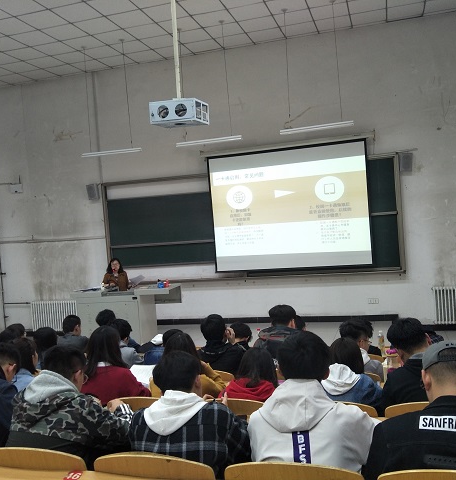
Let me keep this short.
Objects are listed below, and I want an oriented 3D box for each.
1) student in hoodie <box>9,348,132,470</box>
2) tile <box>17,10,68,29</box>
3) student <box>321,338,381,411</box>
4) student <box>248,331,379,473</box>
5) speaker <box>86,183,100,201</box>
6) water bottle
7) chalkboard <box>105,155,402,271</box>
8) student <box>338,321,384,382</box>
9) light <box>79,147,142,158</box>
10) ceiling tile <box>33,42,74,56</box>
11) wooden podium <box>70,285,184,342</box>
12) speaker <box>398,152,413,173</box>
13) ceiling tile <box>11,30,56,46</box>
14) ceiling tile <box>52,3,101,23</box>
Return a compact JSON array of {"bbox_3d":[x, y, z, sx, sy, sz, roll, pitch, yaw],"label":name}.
[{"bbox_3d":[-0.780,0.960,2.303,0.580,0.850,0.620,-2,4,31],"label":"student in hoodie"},{"bbox_3d":[-2.894,-3.454,6.985,0.600,0.030,0.560,-3,3,16],"label":"tile"},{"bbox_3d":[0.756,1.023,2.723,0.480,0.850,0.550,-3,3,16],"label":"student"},{"bbox_3d":[0.402,0.934,1.895,0.510,1.200,0.700,-3,4,16],"label":"student"},{"bbox_3d":[-2.966,-1.045,9.761,0.240,0.350,0.220,-4,4,6],"label":"speaker"},{"bbox_3d":[1.456,0.980,4.200,0.065,0.235,0.065,-3,4,16],"label":"water bottle"},{"bbox_3d":[0.224,-0.386,8.793,5.900,2.050,0.130,-3,3,16],"label":"chalkboard"},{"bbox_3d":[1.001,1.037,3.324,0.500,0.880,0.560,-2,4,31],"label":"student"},{"bbox_3d":[-2.154,-1.612,8.202,1.250,0.070,0.120,-3,4,16],"label":"light"},{"bbox_3d":[-3.169,-3.498,8.134,0.600,0.030,0.560,-3,3,16],"label":"ceiling tile"},{"bbox_3d":[-1.799,1.441,8.186,1.940,1.100,0.700,-3,4,16],"label":"wooden podium"},{"bbox_3d":[3.148,-1.371,7.848,0.220,0.350,0.200,-3,3,16],"label":"speaker"},{"bbox_3d":[-3.351,-3.476,7.665,0.600,0.020,0.600,-3,4,16],"label":"ceiling tile"},{"bbox_3d":[-2.310,-3.485,6.821,0.600,0.030,0.560,-3,3,16],"label":"ceiling tile"}]

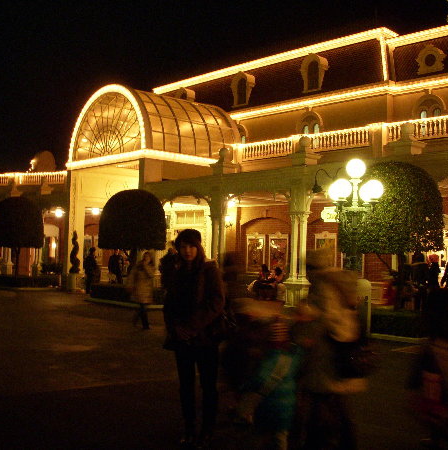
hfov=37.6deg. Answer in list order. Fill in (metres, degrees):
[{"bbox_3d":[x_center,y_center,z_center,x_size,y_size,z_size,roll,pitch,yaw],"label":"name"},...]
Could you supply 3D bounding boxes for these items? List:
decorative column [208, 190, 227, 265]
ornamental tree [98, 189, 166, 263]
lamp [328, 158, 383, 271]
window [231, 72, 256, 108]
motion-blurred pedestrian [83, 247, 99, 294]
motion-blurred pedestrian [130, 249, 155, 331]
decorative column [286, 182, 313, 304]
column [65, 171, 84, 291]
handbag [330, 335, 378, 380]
[{"bbox_3d":[-0.157,0.616,20.700,0.500,3.410,0.560,4,-3,-44],"label":"decorative column"},{"bbox_3d":[-2.778,0.520,20.000,2.080,3.300,2.080,4,-3,-44],"label":"ornamental tree"},{"bbox_3d":[2.456,0.383,12.300,1.100,3.270,1.100,-1,-3,41],"label":"lamp"},{"bbox_3d":[0.716,-4.941,24.200,0.500,1.250,0.850,4,-3,-44],"label":"window"},{"bbox_3d":[-4.601,1.528,22.700,0.420,1.620,0.500,2,-2,0],"label":"motion-blurred pedestrian"},{"bbox_3d":[-1.559,1.233,12.600,0.480,1.500,0.450,1,-2,3],"label":"motion-blurred pedestrian"},{"bbox_3d":[2.084,0.503,18.300,0.500,3.550,0.580,4,-3,-44],"label":"decorative column"},{"bbox_3d":[-5.406,0.178,23.900,0.550,4.340,0.620,4,-3,-44],"label":"column"},{"bbox_3d":[0.900,0.939,4.650,0.310,0.280,0.150,2,-2,0],"label":"handbag"}]

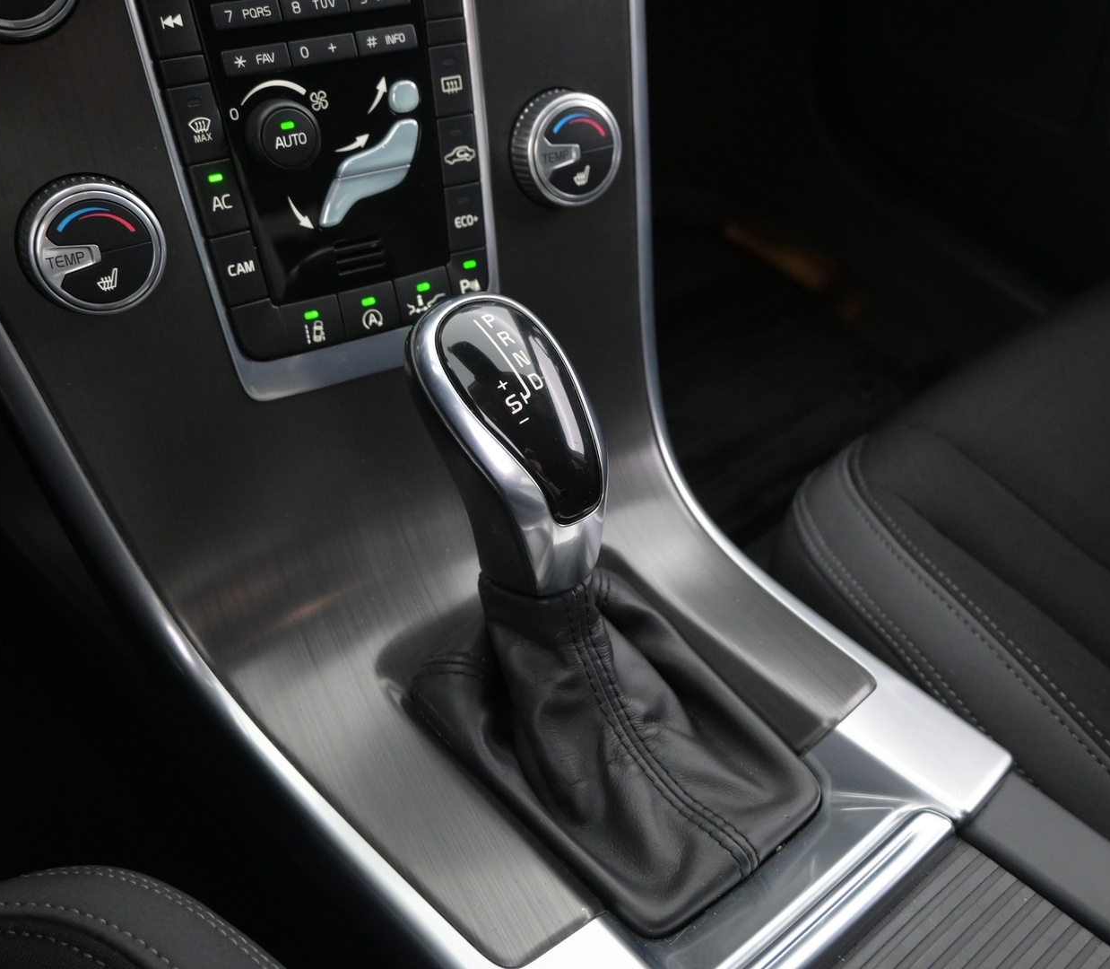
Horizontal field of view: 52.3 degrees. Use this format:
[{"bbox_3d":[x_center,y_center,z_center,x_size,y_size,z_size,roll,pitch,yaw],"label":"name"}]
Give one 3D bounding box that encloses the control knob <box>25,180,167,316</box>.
[{"bbox_3d":[-0.154,-0.079,0.382,0.045,0.045,0.016,-20,22,-25],"label":"control knob"}]

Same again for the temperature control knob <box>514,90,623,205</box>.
[{"bbox_3d":[0.006,-0.136,0.458,0.045,0.045,0.016,-20,22,-25],"label":"temperature control knob"}]

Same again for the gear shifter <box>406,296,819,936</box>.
[{"bbox_3d":[0.018,0.037,0.381,0.103,0.153,0.162,-28,51,-28],"label":"gear shifter"}]

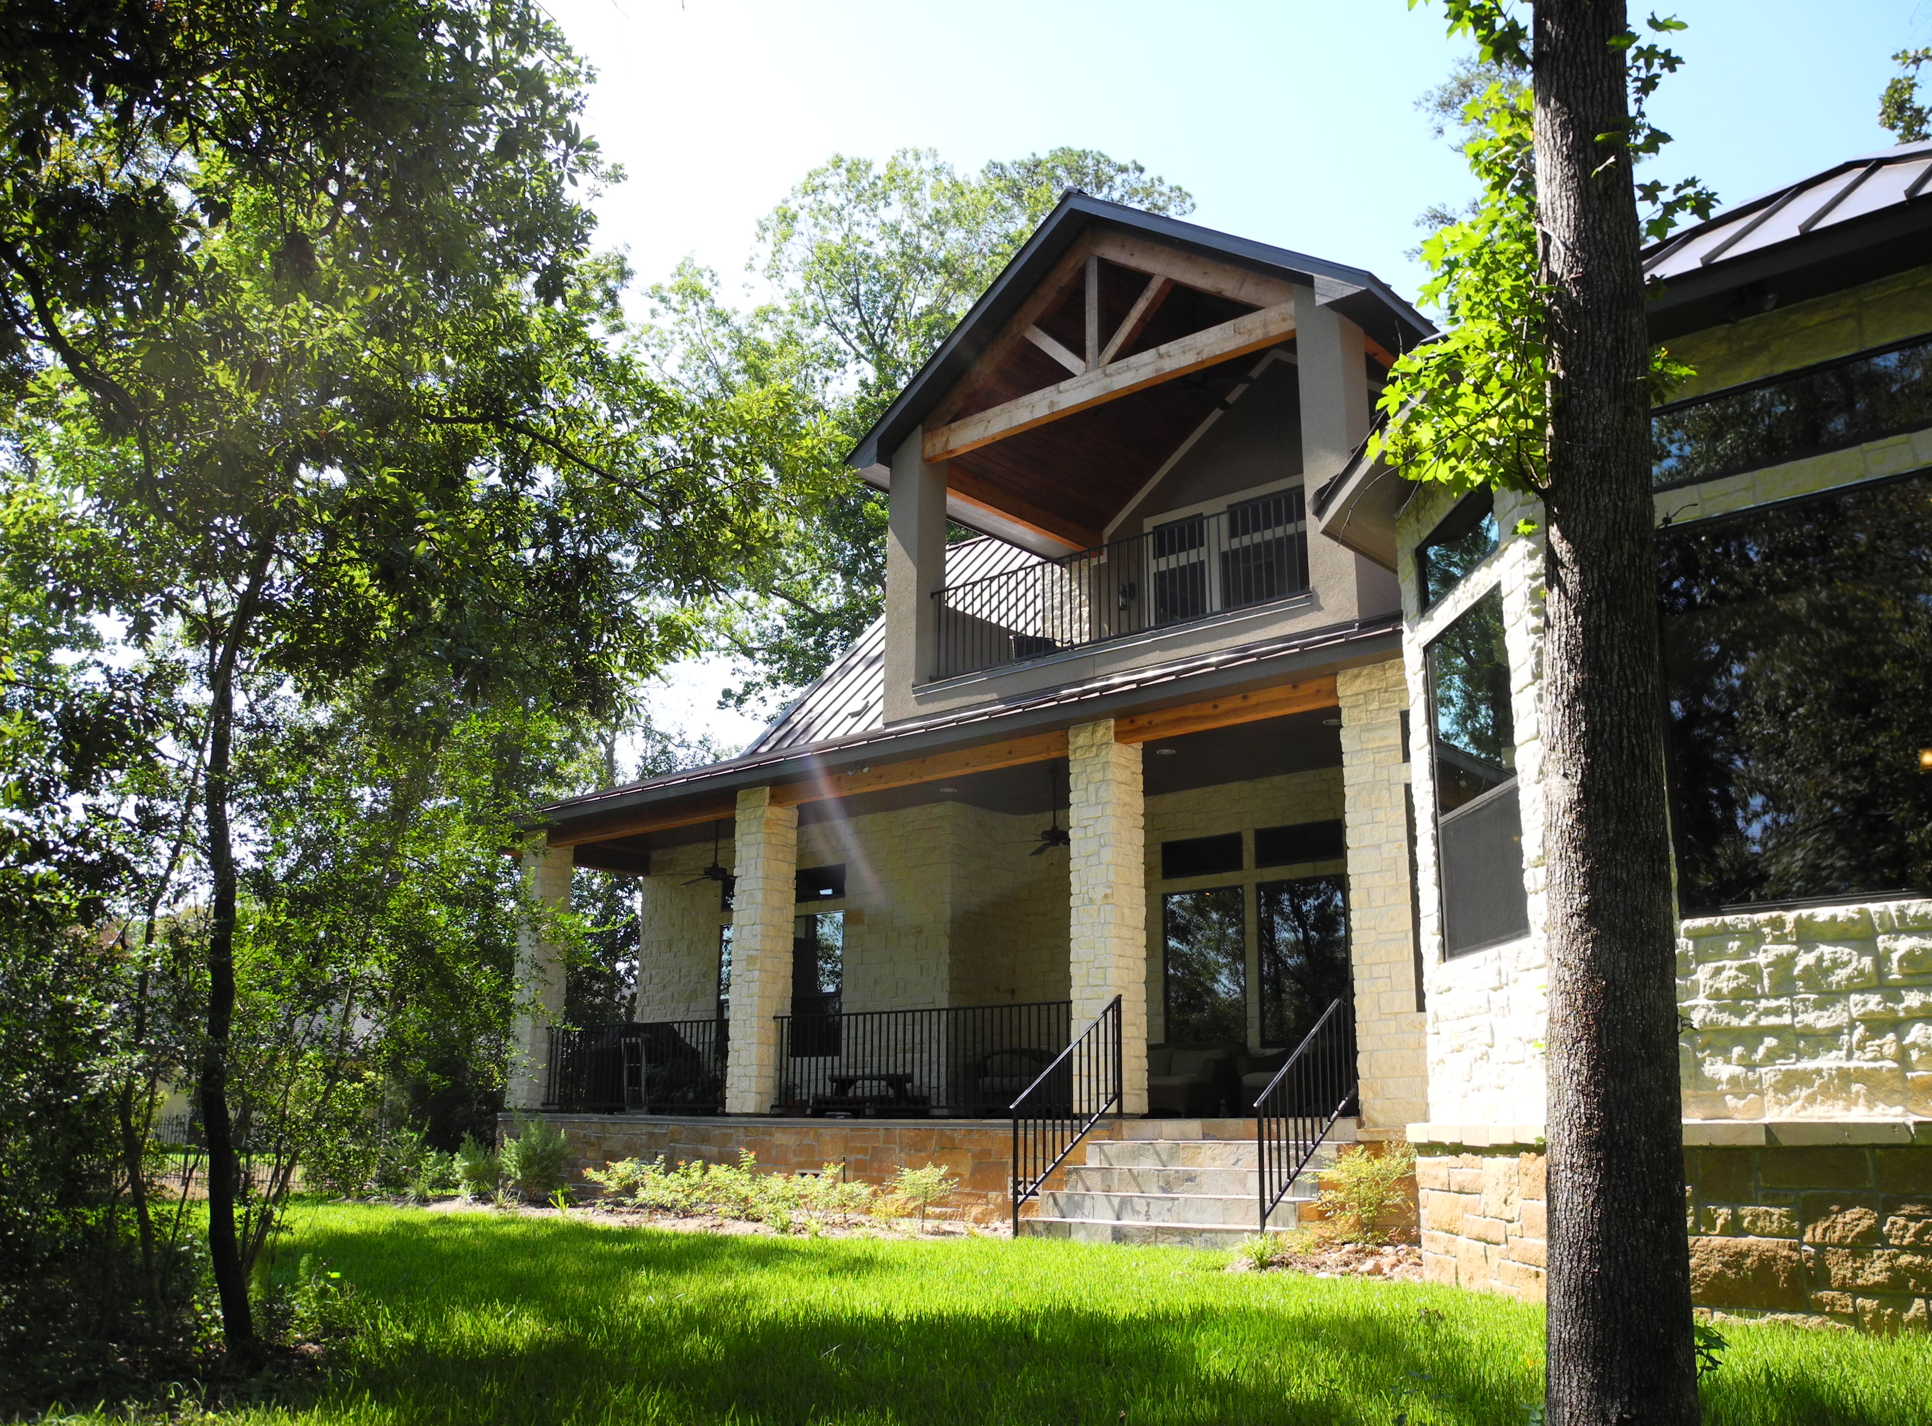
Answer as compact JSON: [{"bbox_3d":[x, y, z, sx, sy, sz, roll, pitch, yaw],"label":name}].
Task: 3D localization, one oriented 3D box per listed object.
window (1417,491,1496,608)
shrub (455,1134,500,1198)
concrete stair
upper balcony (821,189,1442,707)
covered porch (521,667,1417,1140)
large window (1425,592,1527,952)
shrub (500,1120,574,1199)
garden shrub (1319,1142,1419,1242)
[{"bbox_3d":[2.530,-0.836,8.088,0.126,0.362,1.013,2,-15,-4],"label":"window"},{"bbox_3d":[-5.320,4.925,17.055,0.546,0.714,0.525,-12,-20,39],"label":"shrub"},{"bbox_3d":[1.577,3.288,11.046,2.184,0.840,1.123,-12,-20,39],"label":"concrete stair"},{"bbox_3d":[2.093,-2.150,14.991,5.565,4.673,3.675,-12,-20,39],"label":"upper balcony"},{"bbox_3d":[-0.021,2.442,15.754,11.130,3.349,3.413,-12,-20,39],"label":"covered porch"},{"bbox_3d":[2.519,0.324,7.771,0.126,1.680,0.992,2,-15,-4],"label":"large window"},{"bbox_3d":[-4.446,4.625,16.152,0.714,0.819,0.693,-12,-20,39],"label":"shrub"},{"bbox_3d":[2.638,3.123,10.249,0.609,0.651,0.588,-12,-20,39],"label":"garden shrub"}]

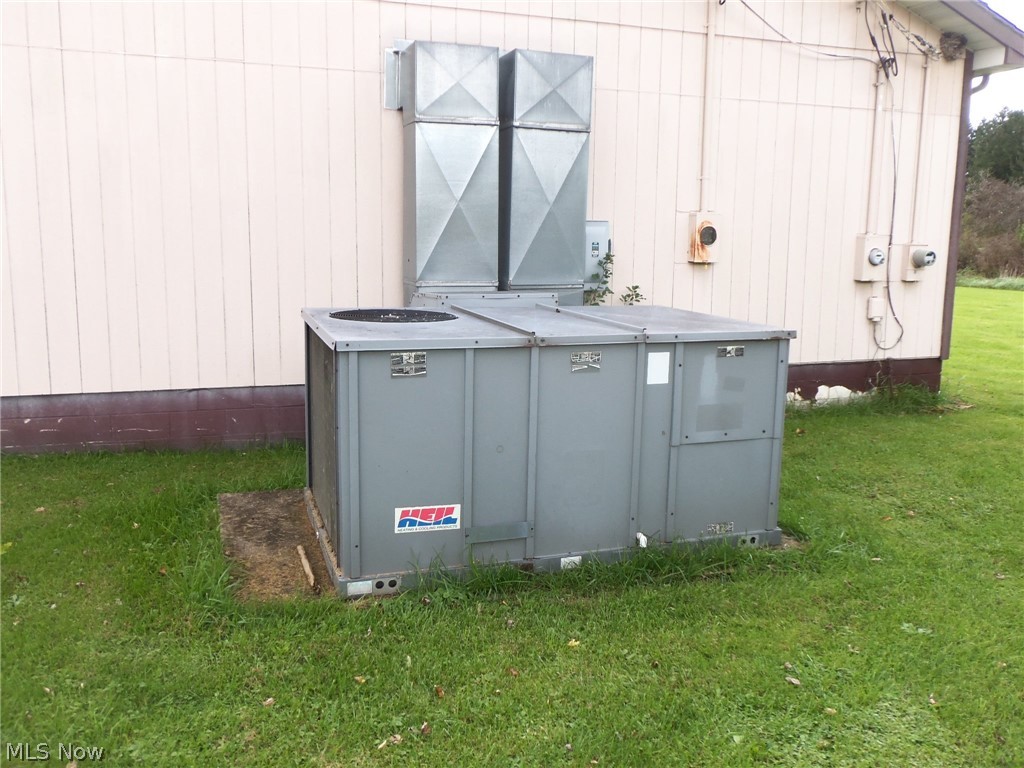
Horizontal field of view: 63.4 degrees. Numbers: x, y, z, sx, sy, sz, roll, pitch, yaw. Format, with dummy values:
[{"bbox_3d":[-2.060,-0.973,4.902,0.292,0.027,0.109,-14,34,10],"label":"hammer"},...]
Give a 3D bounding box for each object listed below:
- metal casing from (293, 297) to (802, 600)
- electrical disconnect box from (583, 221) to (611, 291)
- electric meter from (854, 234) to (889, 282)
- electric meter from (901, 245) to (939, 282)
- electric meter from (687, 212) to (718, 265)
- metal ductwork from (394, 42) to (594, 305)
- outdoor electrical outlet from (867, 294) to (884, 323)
[{"bbox_3d":[0.107,0.221,4.616,2.303,1.150,1.490,-2,10,-18],"label":"metal casing"},{"bbox_3d":[0.693,-1.106,7.141,0.245,0.575,0.150,-2,10,-18],"label":"electrical disconnect box"},{"bbox_3d":[3.541,-1.214,8.056,0.290,0.440,0.200,-2,10,-18],"label":"electric meter"},{"bbox_3d":[4.034,-1.190,8.194,0.200,0.360,0.260,-2,10,-18],"label":"electric meter"},{"bbox_3d":[1.731,-1.314,7.466,0.225,0.445,0.130,-2,10,-18],"label":"electric meter"},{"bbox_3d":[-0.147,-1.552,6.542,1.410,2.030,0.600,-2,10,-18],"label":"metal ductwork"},{"bbox_3d":[3.612,-0.748,8.226,0.155,0.255,0.075,-2,10,-18],"label":"outdoor electrical outlet"}]

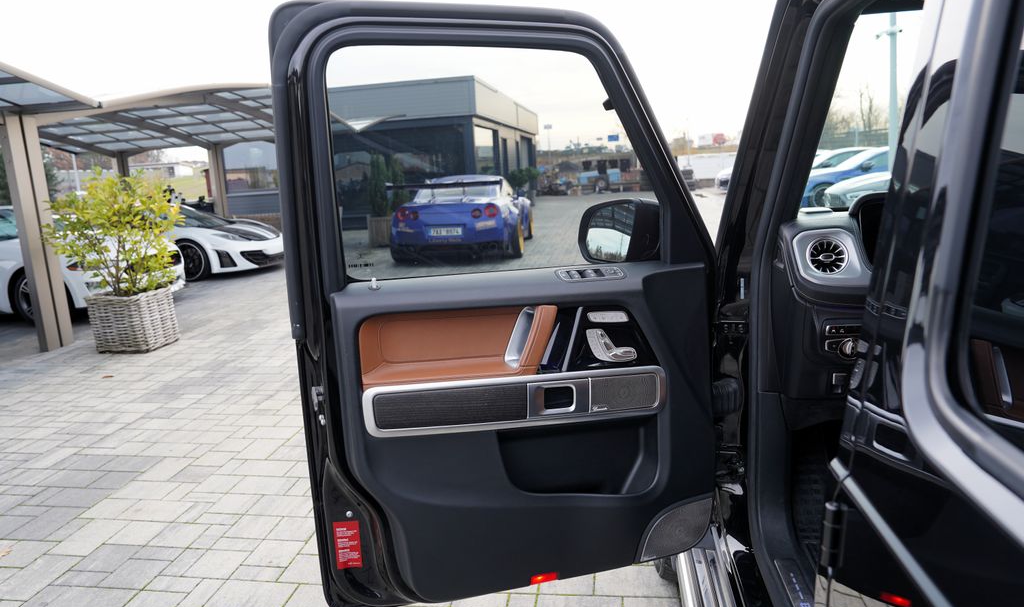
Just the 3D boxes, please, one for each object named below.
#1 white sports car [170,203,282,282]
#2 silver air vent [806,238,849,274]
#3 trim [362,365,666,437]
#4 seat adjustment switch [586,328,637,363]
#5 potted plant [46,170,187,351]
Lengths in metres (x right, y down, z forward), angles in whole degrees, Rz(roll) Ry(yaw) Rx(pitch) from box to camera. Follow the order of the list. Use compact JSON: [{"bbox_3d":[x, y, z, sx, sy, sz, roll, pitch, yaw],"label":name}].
[{"bbox_3d":[-5.722,-1.126,11.426,4.500,1.200,1.980,1,12,16],"label":"white sports car"},{"bbox_3d":[0.741,-0.113,1.612,0.094,0.091,0.040,-1,12,8],"label":"silver air vent"},{"bbox_3d":[0.016,0.220,1.562,0.695,0.110,0.050,-4,11,-10],"label":"trim"},{"bbox_3d":[0.234,0.098,1.620,0.118,0.080,0.030,-4,12,-10],"label":"seat adjustment switch"},{"bbox_3d":[-3.549,-0.398,6.296,1.080,1.630,1.050,-1,12,8],"label":"potted plant"}]

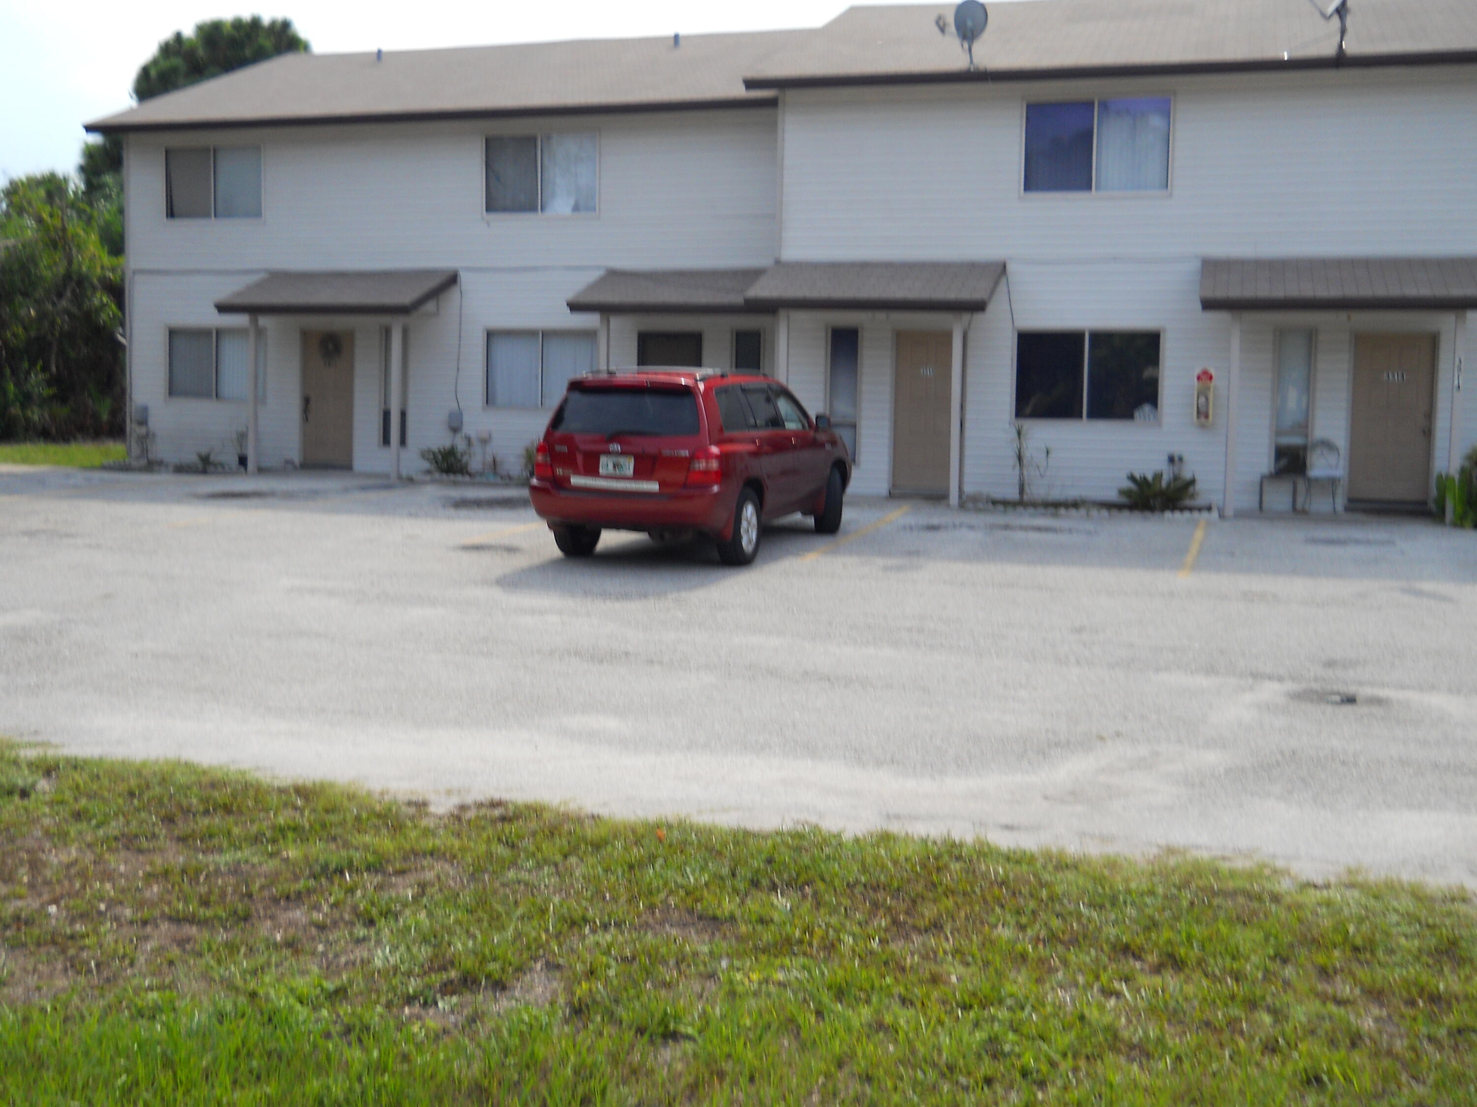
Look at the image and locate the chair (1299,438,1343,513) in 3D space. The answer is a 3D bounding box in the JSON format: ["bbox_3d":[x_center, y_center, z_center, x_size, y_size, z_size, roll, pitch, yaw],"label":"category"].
[{"bbox_3d":[6.861,-0.917,18.617,0.480,0.890,0.520,3,4,16],"label":"chair"}]

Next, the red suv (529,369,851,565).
[{"bbox_3d":[-0.278,-0.936,15.359,1.850,1.720,4.680,3,8,20],"label":"red suv"}]

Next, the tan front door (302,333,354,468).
[{"bbox_3d":[-6.326,-2.374,24.388,0.940,2.080,0.080,3,4,16],"label":"tan front door"}]

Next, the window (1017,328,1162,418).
[{"bbox_3d":[4.442,-2.261,20.094,1.818,1.139,0.100,2,5,16],"label":"window"}]

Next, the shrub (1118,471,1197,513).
[{"bbox_3d":[5.149,-0.765,19.381,0.924,0.524,0.850,2,5,16],"label":"shrub"}]

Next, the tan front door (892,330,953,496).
[{"bbox_3d":[2.453,-1.795,20.223,0.940,2.080,0.080,3,4,16],"label":"tan front door"}]

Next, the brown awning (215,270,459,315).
[{"bbox_3d":[-5.955,-3.877,23.394,3.270,0.800,1.450,3,4,16],"label":"brown awning"}]

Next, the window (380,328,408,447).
[{"bbox_3d":[-5.306,-2.559,24.296,0.484,1.846,0.100,2,5,16],"label":"window"}]

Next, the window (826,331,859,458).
[{"bbox_3d":[1.408,-2.080,20.995,0.455,1.855,0.100,2,5,16],"label":"window"}]

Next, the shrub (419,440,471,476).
[{"bbox_3d":[-4.342,-1.401,23.440,0.700,0.540,0.620,3,4,16],"label":"shrub"}]

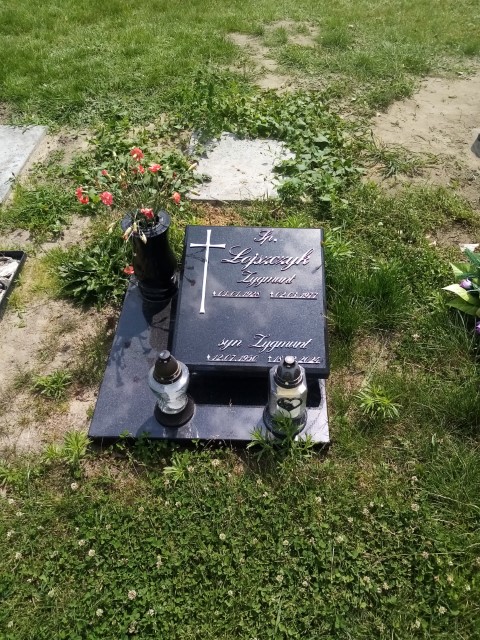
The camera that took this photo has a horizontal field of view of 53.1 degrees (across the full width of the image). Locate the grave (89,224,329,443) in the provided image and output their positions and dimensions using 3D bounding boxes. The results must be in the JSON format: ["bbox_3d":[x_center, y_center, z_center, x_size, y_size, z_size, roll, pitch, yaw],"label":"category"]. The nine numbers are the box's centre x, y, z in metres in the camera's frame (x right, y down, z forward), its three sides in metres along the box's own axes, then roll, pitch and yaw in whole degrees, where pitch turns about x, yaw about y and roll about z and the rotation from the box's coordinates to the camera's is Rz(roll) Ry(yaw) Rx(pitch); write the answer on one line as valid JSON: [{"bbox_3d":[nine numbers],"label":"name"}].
[{"bbox_3d":[-0.087,0.024,1.694,0.763,0.313,0.769,1,48,2],"label":"grave"}]

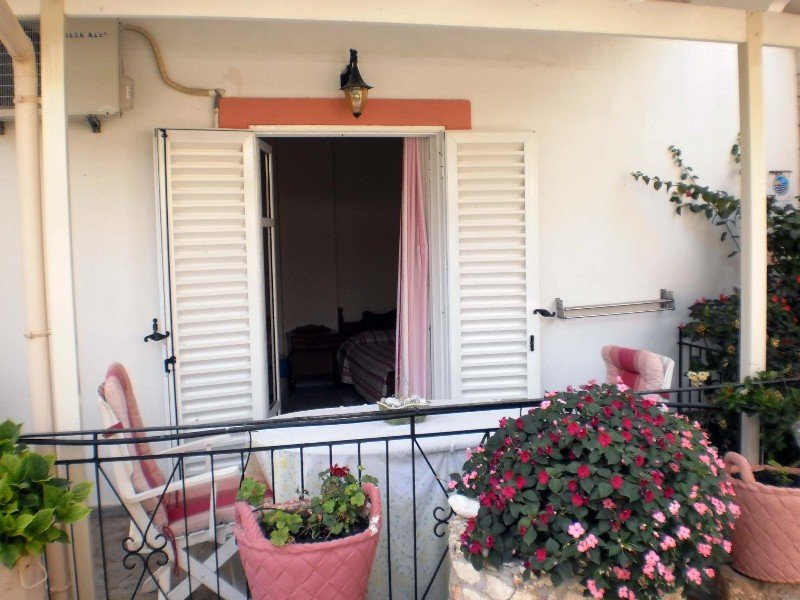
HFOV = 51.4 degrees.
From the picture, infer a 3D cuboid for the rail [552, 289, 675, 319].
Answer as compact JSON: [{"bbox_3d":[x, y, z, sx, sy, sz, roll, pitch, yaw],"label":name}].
[{"bbox_3d":[1.312,0.028,5.102,0.712,0.120,0.125,-5,4,-11],"label":"rail"}]

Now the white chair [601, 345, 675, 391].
[{"bbox_3d":[0.835,0.719,3.627,0.620,1.018,0.580,-2,4,-18],"label":"white chair"}]

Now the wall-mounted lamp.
[{"bbox_3d":[-0.243,-1.205,4.640,0.185,0.385,0.250,-2,4,-12],"label":"wall-mounted lamp"}]

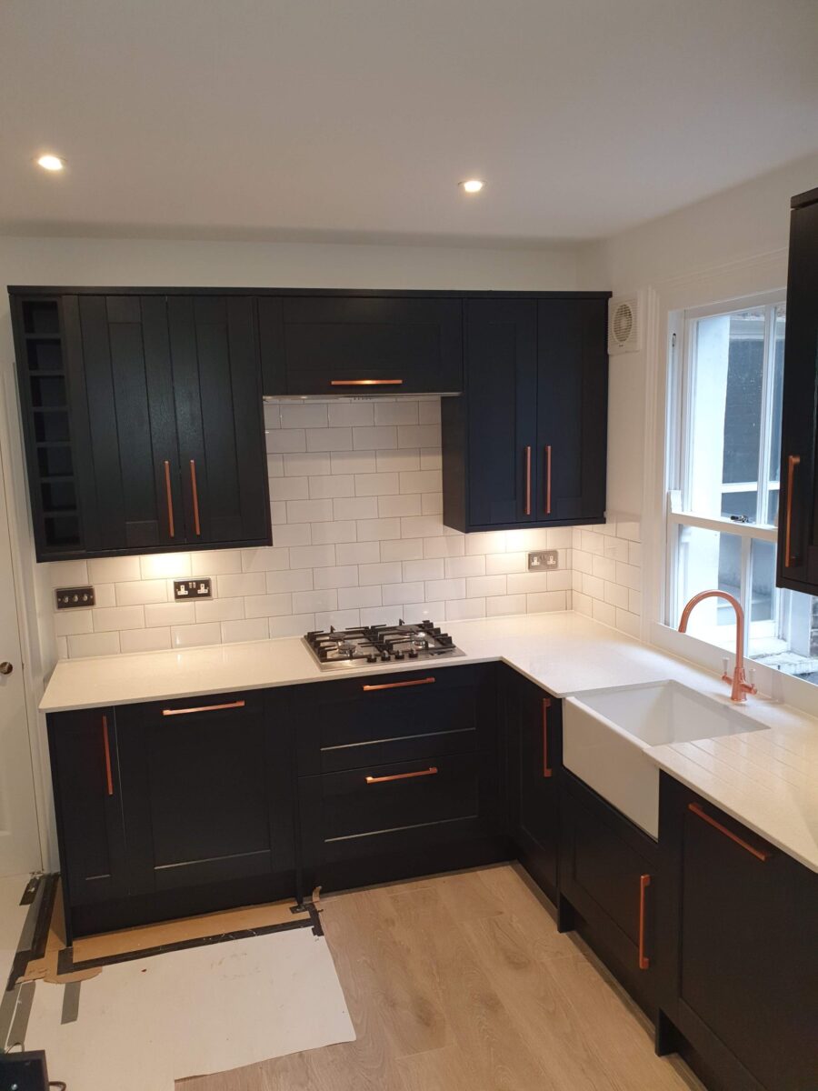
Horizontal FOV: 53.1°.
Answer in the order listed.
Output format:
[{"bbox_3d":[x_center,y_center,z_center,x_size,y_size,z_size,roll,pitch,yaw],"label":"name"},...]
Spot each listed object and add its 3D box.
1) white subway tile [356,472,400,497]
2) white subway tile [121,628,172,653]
[{"bbox_3d":[-0.139,-0.268,3.600,0.200,0.100,0.010,-4,8,-16],"label":"white subway tile"},{"bbox_3d":[-1.089,0.394,3.401,0.200,0.100,0.010,-4,8,-16],"label":"white subway tile"}]

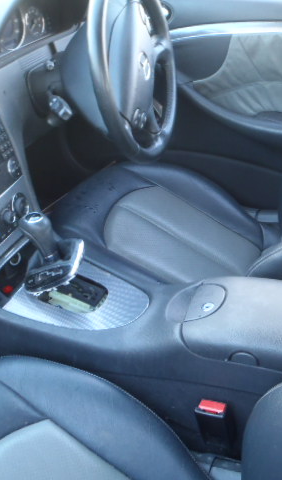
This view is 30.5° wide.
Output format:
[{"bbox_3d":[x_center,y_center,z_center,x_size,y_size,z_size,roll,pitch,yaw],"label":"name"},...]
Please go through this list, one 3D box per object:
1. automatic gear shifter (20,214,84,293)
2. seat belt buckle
[{"bbox_3d":[-0.157,0.018,0.881,0.094,0.133,0.094,7,34,19],"label":"automatic gear shifter"},{"bbox_3d":[0.111,0.273,0.761,0.041,0.079,0.024,3,35,28],"label":"seat belt buckle"}]

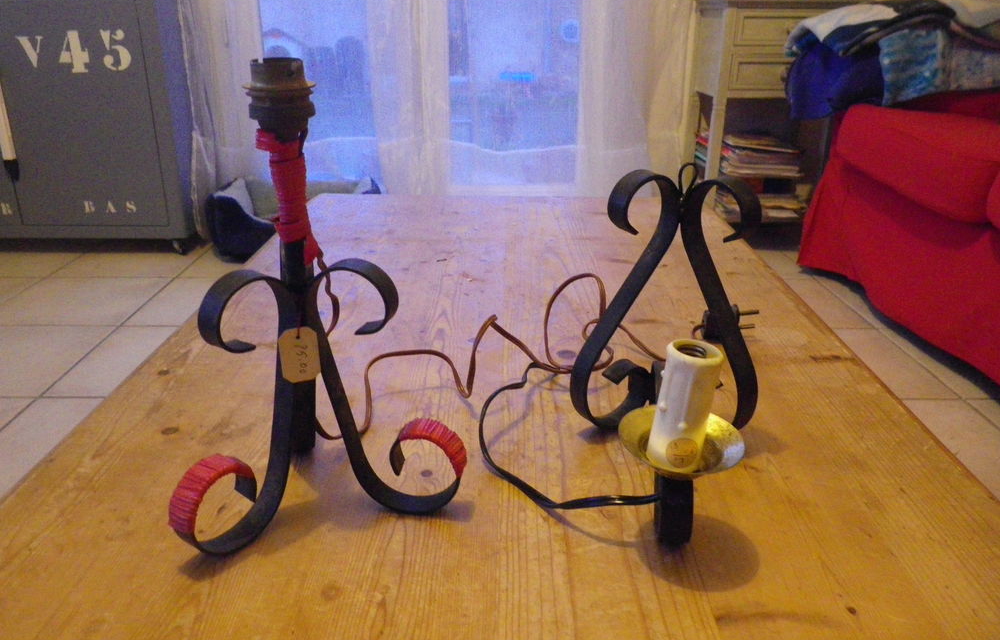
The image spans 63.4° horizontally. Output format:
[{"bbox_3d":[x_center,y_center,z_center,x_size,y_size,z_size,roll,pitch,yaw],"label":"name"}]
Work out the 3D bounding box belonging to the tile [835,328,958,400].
[{"bbox_3d":[0.676,0.086,1.635,0.335,0.010,0.335,0,22,-1],"label":"tile"}]

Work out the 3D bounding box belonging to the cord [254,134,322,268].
[{"bbox_3d":[-0.107,-0.062,0.412,0.028,0.067,0.023,0,22,-1],"label":"cord"}]

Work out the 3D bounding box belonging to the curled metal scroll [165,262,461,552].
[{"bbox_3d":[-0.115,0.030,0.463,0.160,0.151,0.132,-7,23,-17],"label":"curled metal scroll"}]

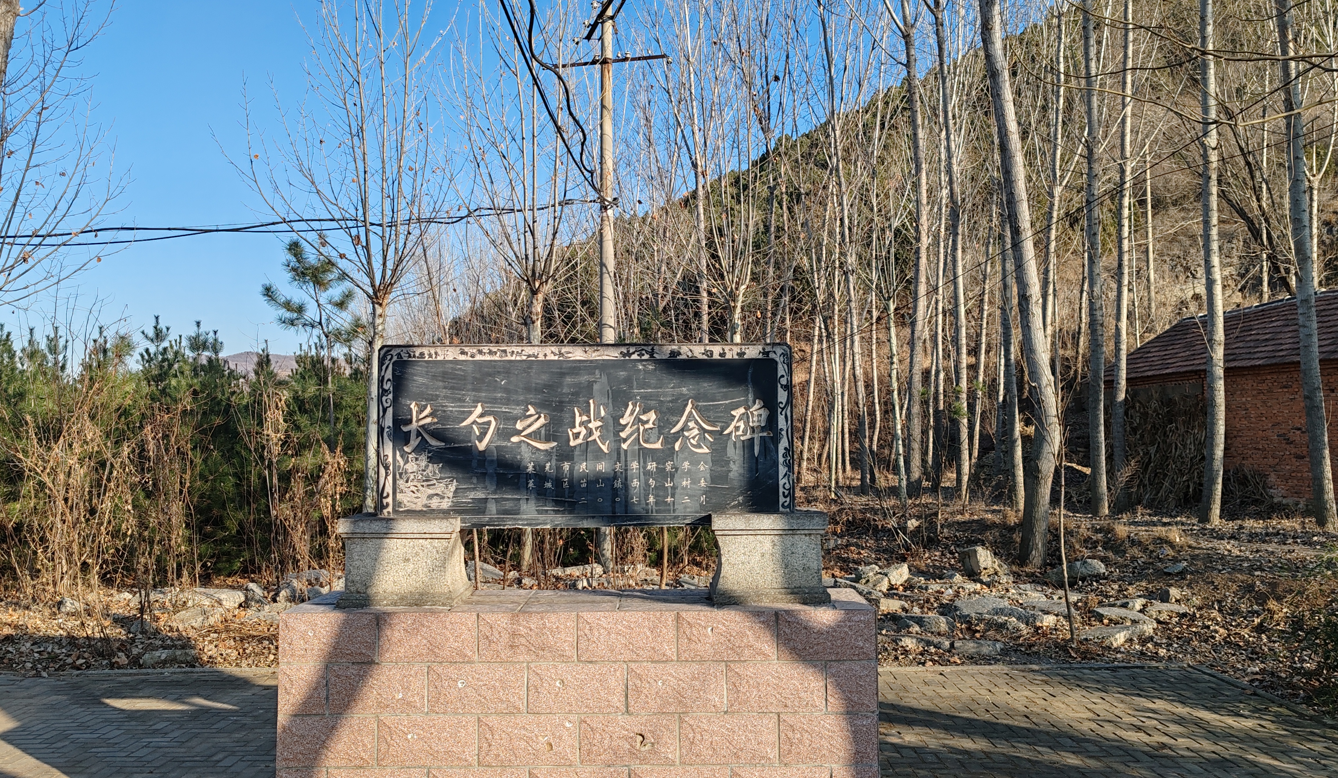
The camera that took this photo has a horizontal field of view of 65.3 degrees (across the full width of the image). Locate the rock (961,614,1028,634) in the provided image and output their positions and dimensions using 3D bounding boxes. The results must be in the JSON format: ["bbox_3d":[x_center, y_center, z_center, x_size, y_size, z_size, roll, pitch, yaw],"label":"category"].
[{"bbox_3d":[3.040,2.205,9.756,0.581,0.113,0.420,-1,-3,17],"label":"rock"}]

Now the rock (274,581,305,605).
[{"bbox_3d":[-4.451,2.377,12.259,0.350,0.246,0.320,0,-4,1],"label":"rock"}]

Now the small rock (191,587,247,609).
[{"bbox_3d":[-5.010,2.346,11.639,0.551,0.177,0.400,1,-3,-23],"label":"small rock"}]

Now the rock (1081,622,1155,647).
[{"bbox_3d":[4.040,2.193,9.412,0.645,0.176,0.480,0,-4,1],"label":"rock"}]

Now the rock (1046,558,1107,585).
[{"bbox_3d":[4.943,2.203,12.671,0.699,0.296,0.480,0,-4,1],"label":"rock"}]

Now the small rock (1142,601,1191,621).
[{"bbox_3d":[4.820,2.168,10.127,0.423,0.137,0.380,-2,-3,25],"label":"small rock"}]

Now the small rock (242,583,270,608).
[{"bbox_3d":[-4.729,2.348,11.953,0.284,0.278,0.280,0,-4,1],"label":"small rock"}]

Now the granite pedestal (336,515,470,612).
[{"bbox_3d":[-1.125,0.729,4.478,0.490,0.371,0.390,0,-3,0],"label":"granite pedestal"}]

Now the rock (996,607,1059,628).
[{"bbox_3d":[3.511,2.219,10.205,0.583,0.166,0.420,0,-4,1],"label":"rock"}]

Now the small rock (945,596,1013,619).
[{"bbox_3d":[3.196,2.226,10.742,0.664,0.188,0.550,0,-4,1],"label":"small rock"}]

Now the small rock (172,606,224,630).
[{"bbox_3d":[-4.688,2.281,10.386,0.467,0.169,0.380,1,-3,-24],"label":"small rock"}]

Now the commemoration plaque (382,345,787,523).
[{"bbox_3d":[-0.363,0.205,4.583,1.803,0.792,0.120,0,-4,1],"label":"commemoration plaque"}]

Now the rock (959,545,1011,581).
[{"bbox_3d":[3.938,2.160,13.018,0.607,0.412,0.450,0,-4,1],"label":"rock"}]

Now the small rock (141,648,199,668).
[{"bbox_3d":[-4.254,2.276,8.895,0.474,0.137,0.300,0,-4,1],"label":"small rock"}]

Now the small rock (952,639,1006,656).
[{"bbox_3d":[2.640,2.210,8.899,0.467,0.082,0.280,-1,-3,16],"label":"small rock"}]

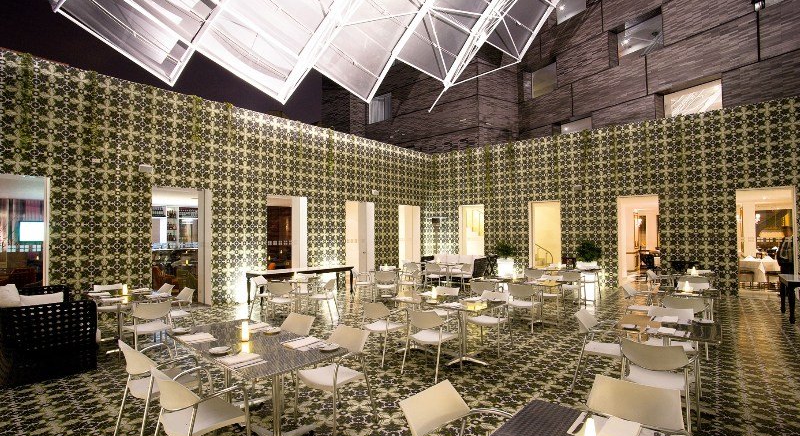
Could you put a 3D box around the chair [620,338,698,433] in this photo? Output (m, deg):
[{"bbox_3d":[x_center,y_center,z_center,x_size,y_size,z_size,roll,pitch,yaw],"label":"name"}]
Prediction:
[{"bbox_3d":[2.223,1.398,3.239,0.545,0.785,0.525,-2,-3,43],"label":"chair"}]

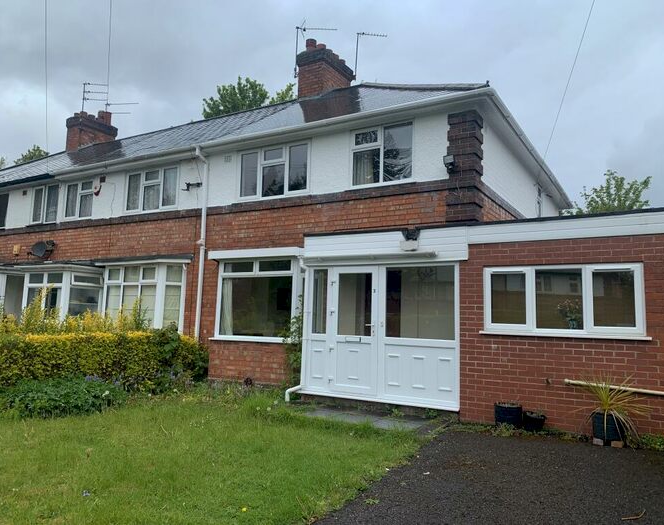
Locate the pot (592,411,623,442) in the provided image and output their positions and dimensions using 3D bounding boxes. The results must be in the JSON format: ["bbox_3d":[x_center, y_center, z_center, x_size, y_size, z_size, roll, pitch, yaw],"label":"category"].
[{"bbox_3d":[3.210,1.903,6.120,0.320,0.330,0.320,-2,-7,31],"label":"pot"}]

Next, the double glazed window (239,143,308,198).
[{"bbox_3d":[-1.144,-1.767,10.325,1.760,1.031,0.090,-2,-7,31],"label":"double glazed window"}]

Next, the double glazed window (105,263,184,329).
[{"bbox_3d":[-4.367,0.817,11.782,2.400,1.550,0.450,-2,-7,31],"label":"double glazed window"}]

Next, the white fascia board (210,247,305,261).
[{"bbox_3d":[-1.457,-0.158,9.697,2.120,0.155,0.100,-2,-7,31],"label":"white fascia board"}]

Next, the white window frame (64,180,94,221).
[{"bbox_3d":[-6.503,-1.589,13.596,1.205,0.967,0.090,-2,-7,31],"label":"white window frame"}]

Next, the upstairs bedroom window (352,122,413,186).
[{"bbox_3d":[0.861,-1.870,9.122,1.200,1.090,0.090,-2,-7,31],"label":"upstairs bedroom window"}]

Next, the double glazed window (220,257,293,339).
[{"bbox_3d":[-1.415,0.687,9.630,1.747,1.468,0.090,-2,-7,31],"label":"double glazed window"}]

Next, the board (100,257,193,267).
[{"bbox_3d":[-4.166,0.034,11.381,2.800,0.084,0.300,-2,-7,31],"label":"board"}]

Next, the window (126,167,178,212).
[{"bbox_3d":[-4.138,-1.651,12.151,1.816,0.999,0.090,-2,-7,31],"label":"window"}]

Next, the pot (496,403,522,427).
[{"bbox_3d":[2.259,1.966,6.728,0.344,0.290,0.344,-2,-7,31],"label":"pot"}]

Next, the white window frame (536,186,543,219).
[{"bbox_3d":[5.071,-1.387,12.802,0.090,1.050,0.820,-2,-7,31],"label":"white window frame"}]

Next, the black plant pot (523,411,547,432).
[{"bbox_3d":[2.525,1.988,6.555,0.280,0.240,0.280,-2,-7,31],"label":"black plant pot"}]

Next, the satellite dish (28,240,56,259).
[{"bbox_3d":[-7.603,-0.341,13.808,0.520,0.460,0.480,-1,-6,22],"label":"satellite dish"}]

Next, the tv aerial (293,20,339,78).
[{"bbox_3d":[-0.454,-5.945,14.973,1.200,1.560,0.420,2,-6,-5],"label":"tv aerial"}]

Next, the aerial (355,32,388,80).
[{"bbox_3d":[1.208,-6.255,16.034,0.950,1.420,0.350,2,-6,-5],"label":"aerial"}]

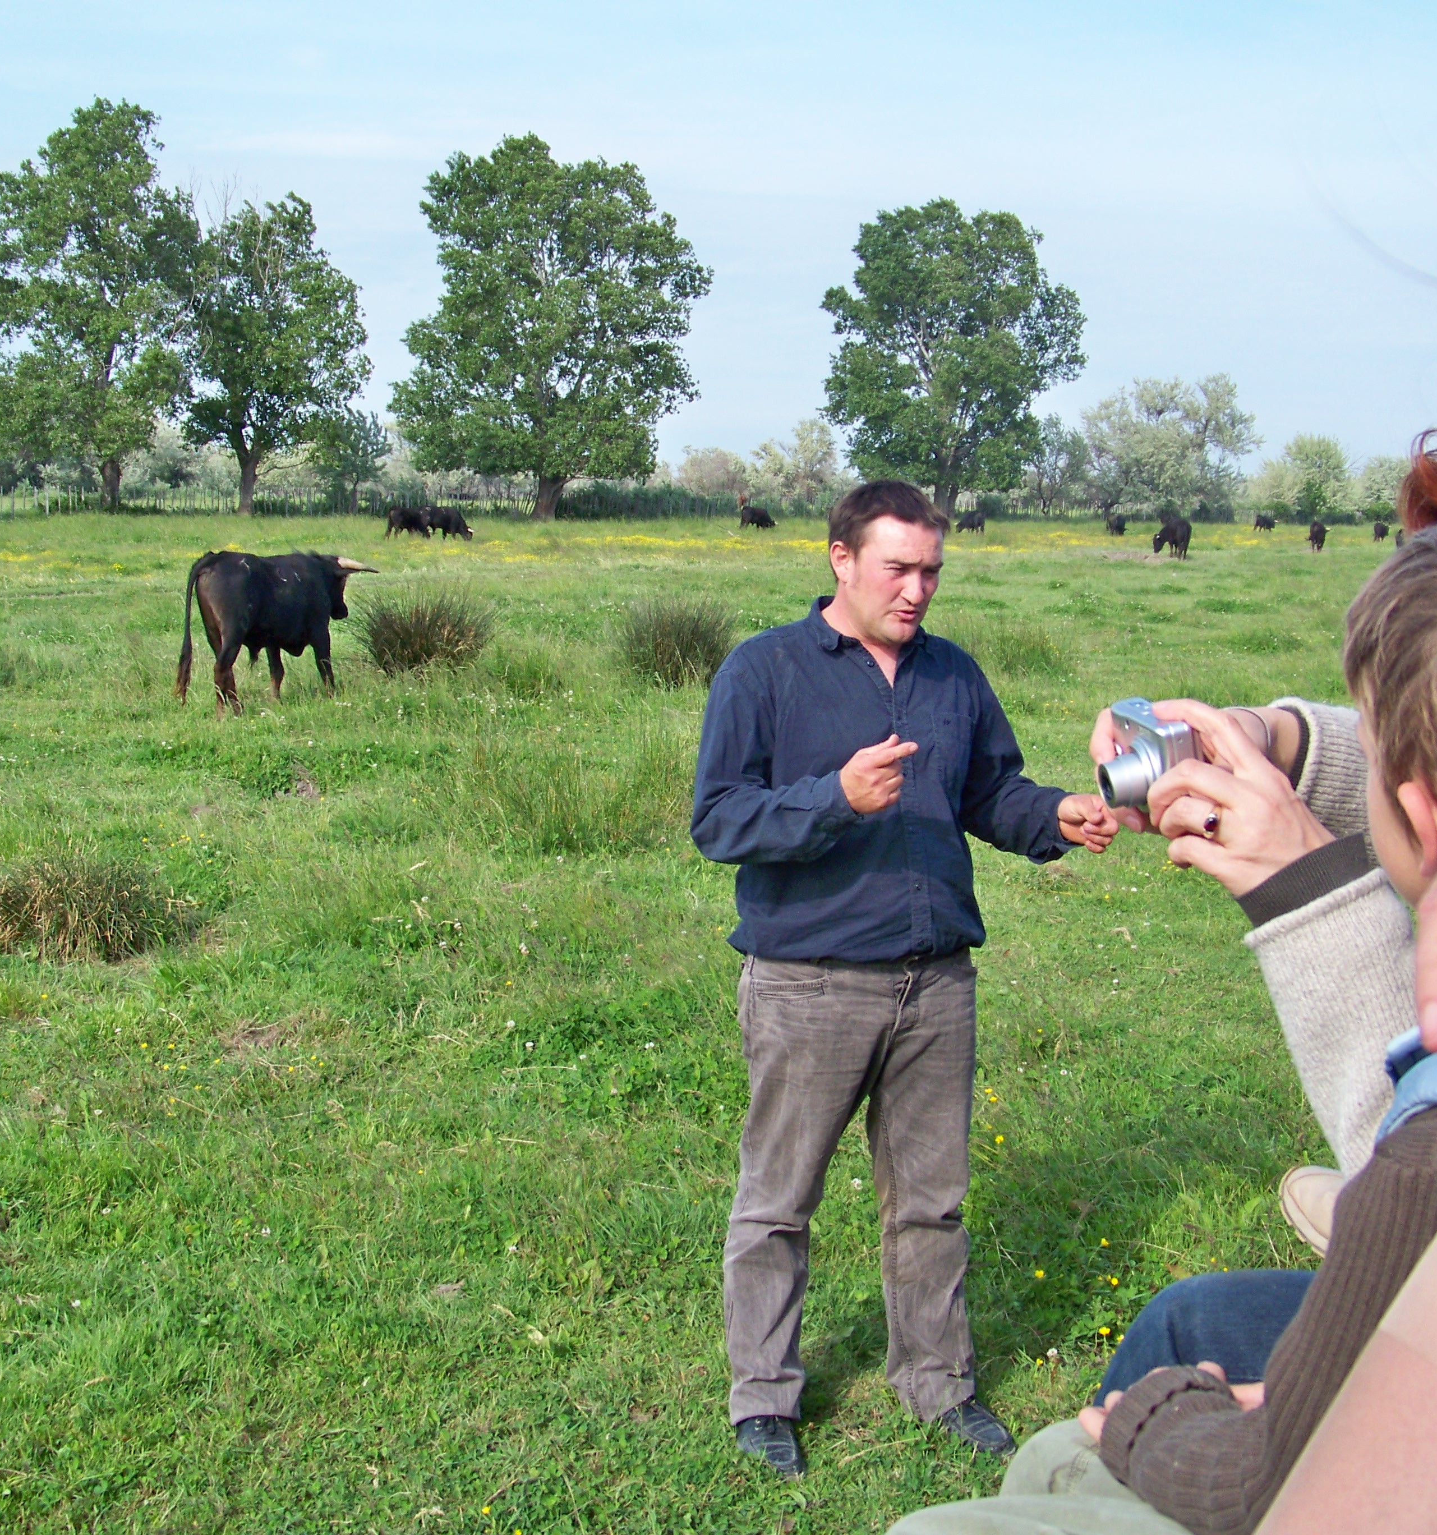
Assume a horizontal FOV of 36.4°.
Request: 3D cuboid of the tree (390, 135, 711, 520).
[{"bbox_3d":[-8.902,-23.273,116.000,16.530,20.520,15.850,1,7,0],"label":"tree"}]

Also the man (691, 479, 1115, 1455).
[{"bbox_3d":[0.336,0.356,3.871,0.620,1.730,0.500,-4,8,-33],"label":"man"}]

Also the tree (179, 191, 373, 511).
[{"bbox_3d":[-24.049,-22.440,119.000,9.960,17.480,9.960,1,7,0],"label":"tree"}]

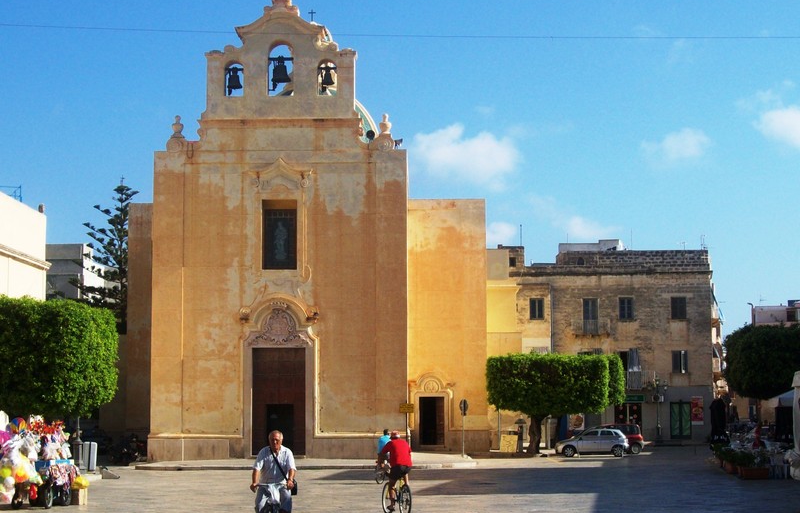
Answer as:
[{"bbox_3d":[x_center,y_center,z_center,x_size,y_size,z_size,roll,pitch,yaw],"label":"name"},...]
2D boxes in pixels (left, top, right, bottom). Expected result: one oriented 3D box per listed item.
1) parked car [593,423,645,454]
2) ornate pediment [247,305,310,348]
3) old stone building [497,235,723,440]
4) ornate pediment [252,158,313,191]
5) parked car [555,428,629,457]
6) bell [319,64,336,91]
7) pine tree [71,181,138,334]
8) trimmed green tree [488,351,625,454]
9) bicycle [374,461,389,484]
[{"bbox_3d":[11.500,10.040,71.300,3.800,1.620,1.750,-1,-7,5],"label":"parked car"},{"bbox_3d":[-5.449,3.176,58.584,2.927,1.894,0.400,0,-7,0],"label":"ornate pediment"},{"bbox_3d":[13.653,6.535,92.435,14.894,13.380,11.000,0,-7,0],"label":"old stone building"},{"bbox_3d":[-5.419,-3.737,59.491,2.835,1.512,0.400,0,-7,0],"label":"ornate pediment"},{"bbox_3d":[9.867,9.586,66.720,3.800,1.440,1.660,0,-7,-3],"label":"parked car"},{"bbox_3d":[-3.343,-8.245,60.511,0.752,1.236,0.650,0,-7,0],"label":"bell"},{"bbox_3d":[-18.961,3.708,88.267,8.000,18.195,8.000,0,-7,0],"label":"pine tree"},{"bbox_3d":[8.036,7.585,66.579,6.900,5.186,5.000,0,-7,0],"label":"trimmed green tree"},{"bbox_3d":[-0.373,6.361,39.173,0.550,1.020,1.680,-3,-8,24],"label":"bicycle"}]

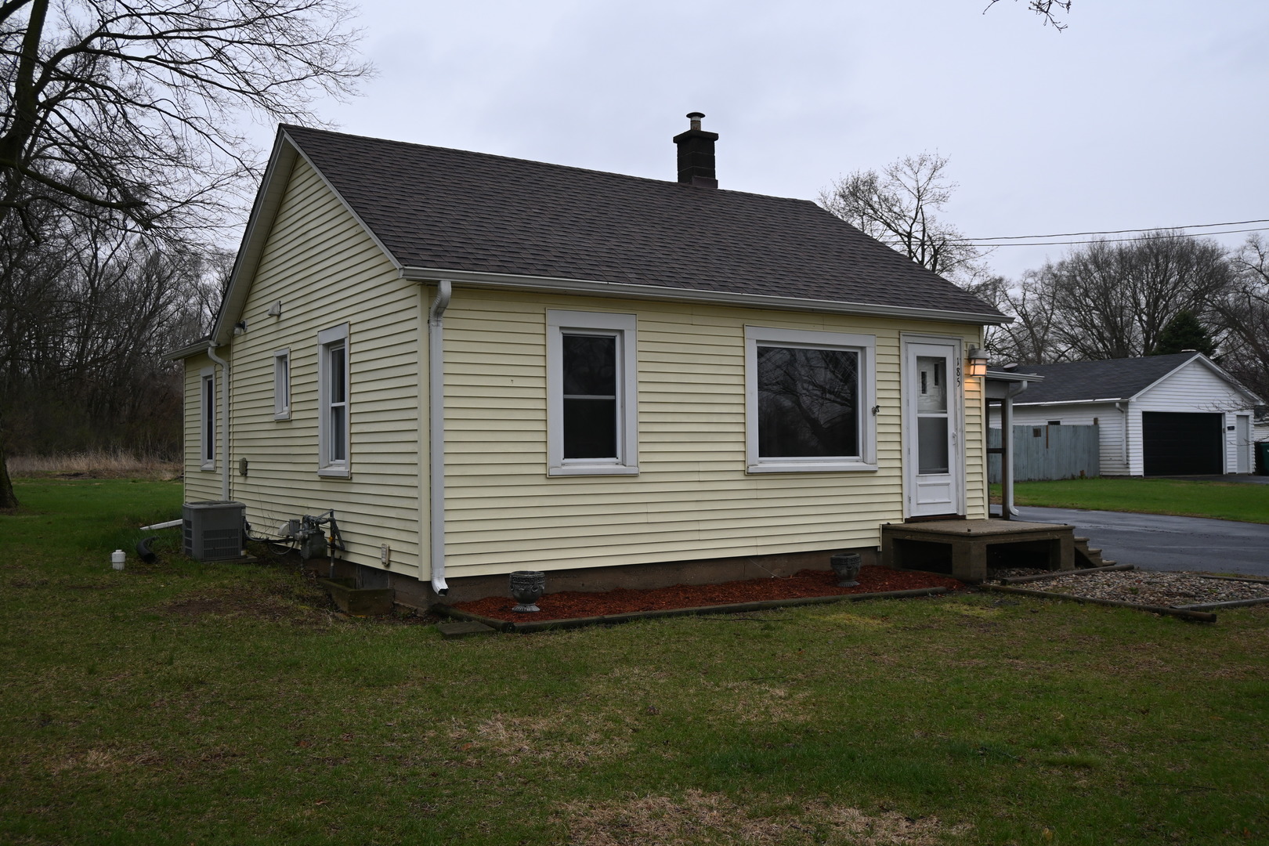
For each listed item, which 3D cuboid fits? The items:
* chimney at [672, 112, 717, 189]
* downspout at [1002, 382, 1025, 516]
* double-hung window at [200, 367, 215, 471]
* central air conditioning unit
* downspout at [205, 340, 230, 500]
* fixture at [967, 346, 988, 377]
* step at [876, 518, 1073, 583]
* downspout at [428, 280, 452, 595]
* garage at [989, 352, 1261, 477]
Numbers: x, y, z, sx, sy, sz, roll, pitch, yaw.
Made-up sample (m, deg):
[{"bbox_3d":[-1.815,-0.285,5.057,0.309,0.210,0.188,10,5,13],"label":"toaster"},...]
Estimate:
[{"bbox_3d":[0.905,-3.958,15.961,0.470,1.187,0.480,1,-2,-34],"label":"chimney"},{"bbox_3d":[6.565,0.456,18.674,0.090,2.255,0.380,1,-2,-34],"label":"downspout"},{"bbox_3d":[-6.492,-0.069,16.726,0.100,1.620,0.920,1,-2,-34],"label":"double-hung window"},{"bbox_3d":[-5.251,1.336,13.655,0.620,0.660,0.620,1,-2,-34],"label":"central air conditioning unit"},{"bbox_3d":[-5.898,0.142,15.523,0.295,2.540,0.110,1,-2,-34],"label":"downspout"},{"bbox_3d":[4.288,-0.764,13.598,0.220,0.395,0.180,1,-2,-34],"label":"fixture"},{"bbox_3d":[4.002,1.456,12.700,1.830,0.565,1.250,1,-2,-34],"label":"step"},{"bbox_3d":[-1.693,0.132,9.547,0.100,2.713,0.255,1,-2,-34],"label":"downspout"},{"bbox_3d":[16.485,-0.210,40.698,8.490,4.130,9.650,1,-2,-34],"label":"garage"}]

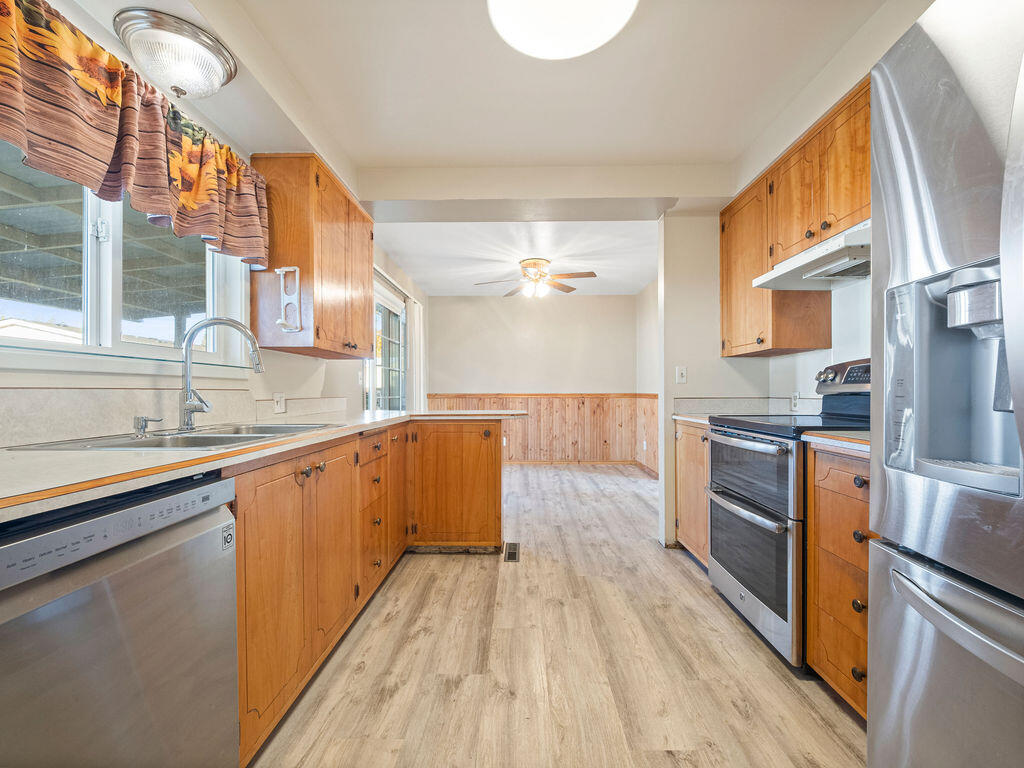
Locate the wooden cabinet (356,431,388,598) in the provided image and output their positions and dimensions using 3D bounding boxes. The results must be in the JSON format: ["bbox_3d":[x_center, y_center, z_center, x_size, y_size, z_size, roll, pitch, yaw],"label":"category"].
[{"bbox_3d":[-0.986,0.650,2.118,0.581,0.825,0.415,0,-1,1],"label":"wooden cabinet"}]

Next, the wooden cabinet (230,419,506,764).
[{"bbox_3d":[-0.686,0.669,2.172,1.220,0.870,2.165,0,-1,1],"label":"wooden cabinet"}]

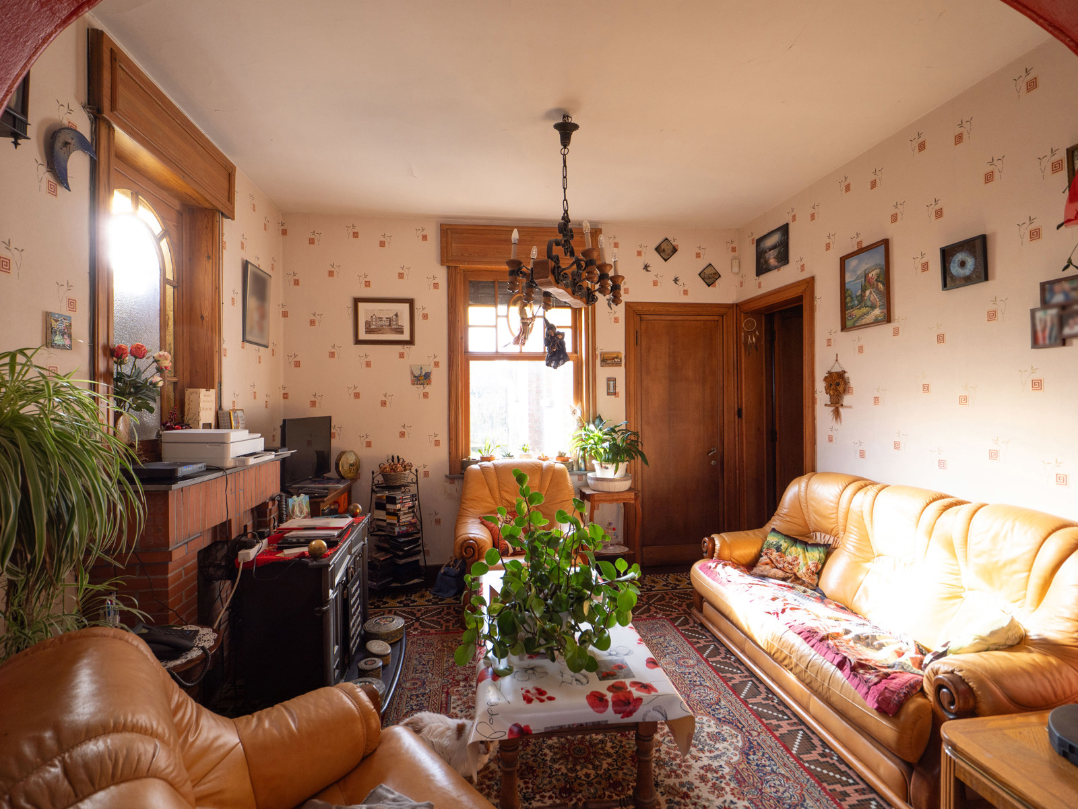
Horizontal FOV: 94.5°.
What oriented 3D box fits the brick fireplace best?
[{"bbox_3d":[-1.581,0.852,2.347,0.382,1.132,1.177,0,0,-8],"label":"brick fireplace"}]

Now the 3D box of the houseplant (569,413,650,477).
[{"bbox_3d":[0.537,0.353,3.968,0.573,0.563,0.483,0,0,-8],"label":"houseplant"}]

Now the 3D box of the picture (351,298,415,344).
[{"bbox_3d":[-1.229,-0.660,3.968,0.475,0.375,0.025,0,0,-8],"label":"picture"}]

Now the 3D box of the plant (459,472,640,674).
[{"bbox_3d":[0.032,0.573,1.901,0.644,0.654,0.563,0,0,0],"label":"plant"}]

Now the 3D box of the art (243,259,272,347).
[{"bbox_3d":[-1.898,-0.659,3.373,0.025,0.528,0.407,2,0,-8],"label":"art"}]

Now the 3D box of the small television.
[{"bbox_3d":[-1.520,0.339,3.285,0.161,0.488,0.684,0,0,-2],"label":"small television"}]

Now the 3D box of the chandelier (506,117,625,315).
[{"bbox_3d":[0.141,-1.006,2.545,0.533,0.976,0.604,0,0,21],"label":"chandelier"}]

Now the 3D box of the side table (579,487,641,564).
[{"bbox_3d":[0.570,1.046,4.029,0.453,0.704,0.312,0,0,-8],"label":"side table"}]

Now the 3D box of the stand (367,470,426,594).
[{"bbox_3d":[-1.092,0.928,3.808,0.453,0.966,0.302,0,0,-8],"label":"stand"}]

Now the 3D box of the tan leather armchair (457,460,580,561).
[{"bbox_3d":[-0.128,0.916,3.569,0.936,0.976,0.925,0,0,-8],"label":"tan leather armchair"}]

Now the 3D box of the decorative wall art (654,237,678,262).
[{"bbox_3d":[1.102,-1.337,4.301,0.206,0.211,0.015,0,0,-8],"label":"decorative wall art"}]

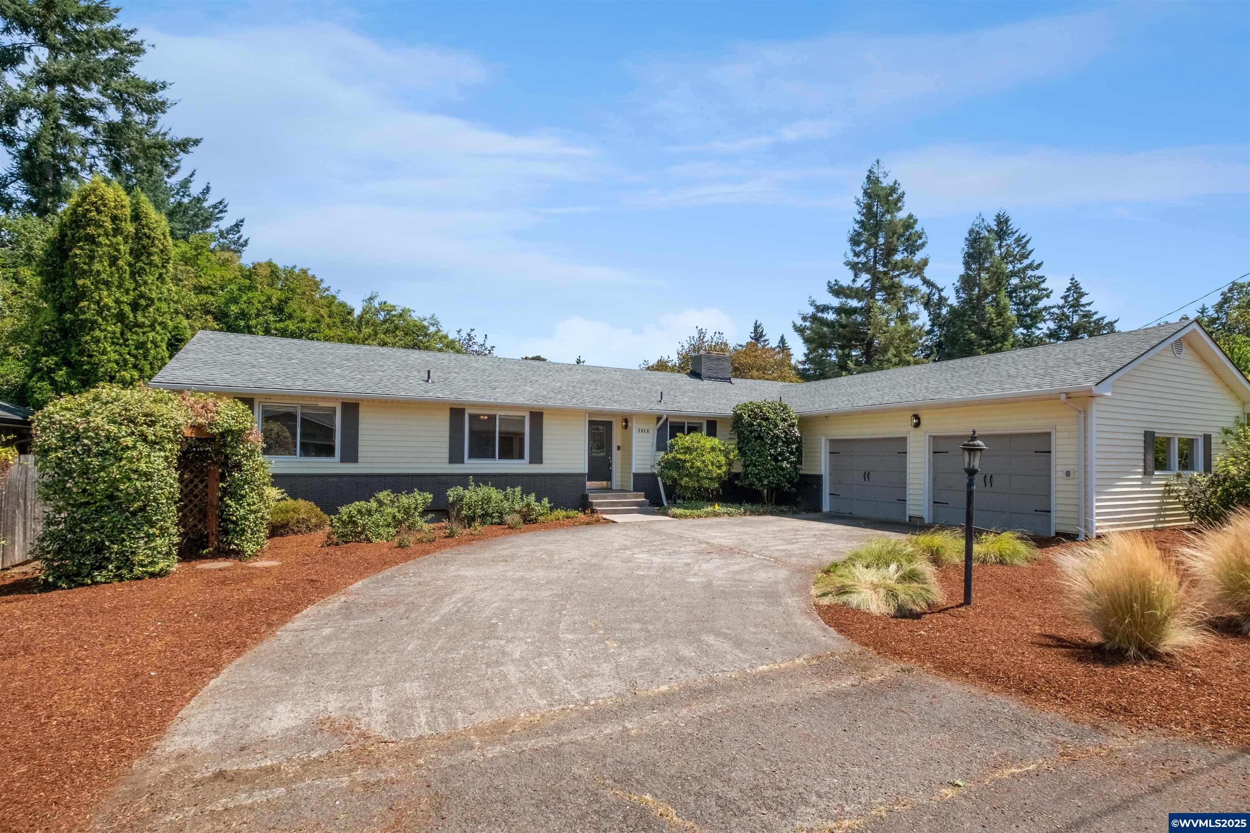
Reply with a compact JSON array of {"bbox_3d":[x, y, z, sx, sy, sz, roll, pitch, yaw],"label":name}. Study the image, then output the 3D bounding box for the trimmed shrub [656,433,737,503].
[{"bbox_3d":[2.040,1.450,15.900,2.300,2.080,2.100,1,-4,0],"label":"trimmed shrub"}]

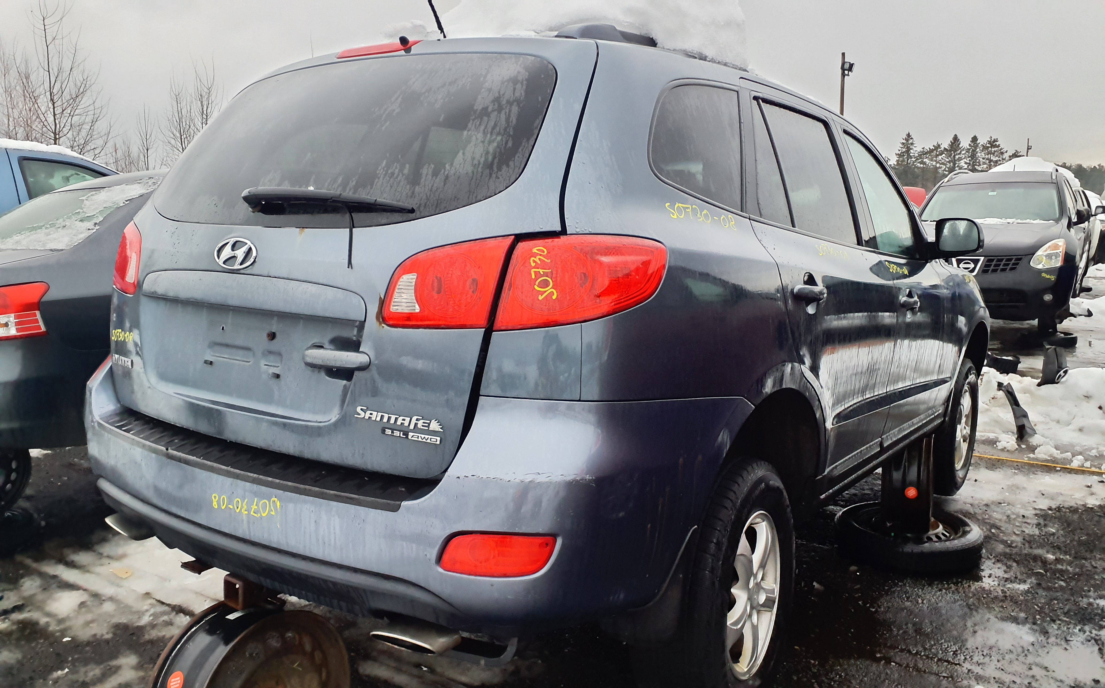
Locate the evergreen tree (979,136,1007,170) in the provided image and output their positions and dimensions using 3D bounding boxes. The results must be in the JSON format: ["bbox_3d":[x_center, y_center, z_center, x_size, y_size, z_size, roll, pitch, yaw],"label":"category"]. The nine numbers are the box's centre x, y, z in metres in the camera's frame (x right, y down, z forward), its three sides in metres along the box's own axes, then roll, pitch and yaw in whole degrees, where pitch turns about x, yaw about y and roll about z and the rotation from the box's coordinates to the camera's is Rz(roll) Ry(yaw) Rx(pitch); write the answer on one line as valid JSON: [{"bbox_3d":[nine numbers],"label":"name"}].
[{"bbox_3d":[43.359,-14.779,80.000,2.718,11.296,2.718,1,7,0],"label":"evergreen tree"}]

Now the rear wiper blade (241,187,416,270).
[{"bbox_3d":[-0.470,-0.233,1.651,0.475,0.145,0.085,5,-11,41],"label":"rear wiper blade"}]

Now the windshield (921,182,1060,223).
[{"bbox_3d":[5.070,-1.642,9.400,1.420,0.500,0.650,6,9,37],"label":"windshield"}]

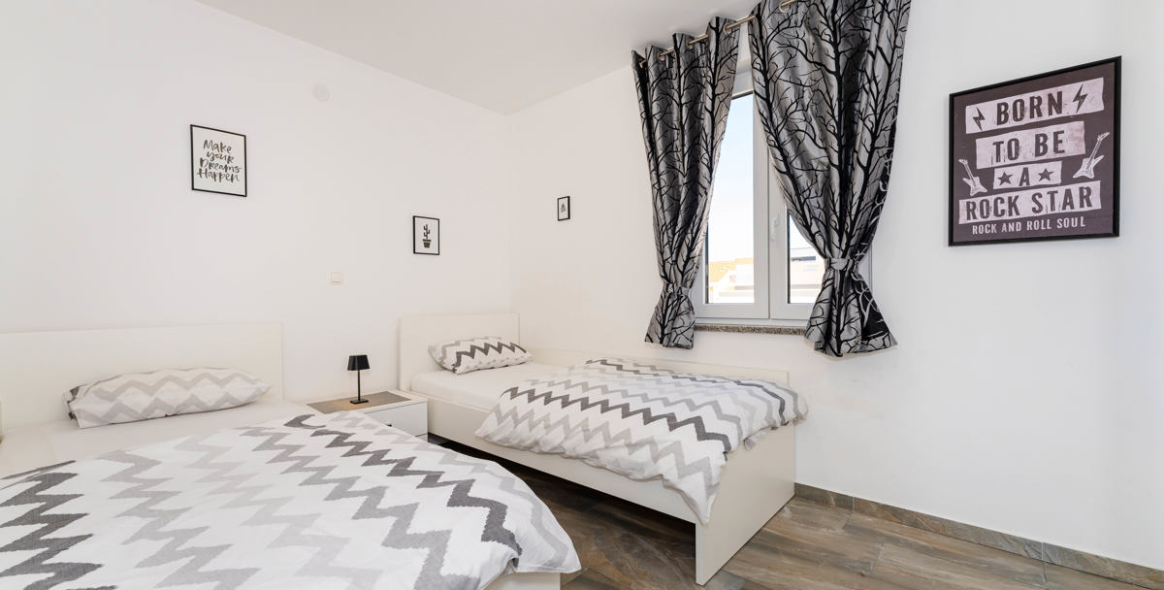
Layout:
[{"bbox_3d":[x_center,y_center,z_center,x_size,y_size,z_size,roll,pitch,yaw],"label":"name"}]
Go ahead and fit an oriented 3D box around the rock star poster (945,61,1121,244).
[{"bbox_3d":[1.692,-0.511,1.720,0.457,0.621,0.023,0,0,41],"label":"rock star poster"}]

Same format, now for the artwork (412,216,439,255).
[{"bbox_3d":[-1.090,-0.414,3.191,0.018,0.254,0.198,0,0,41],"label":"artwork"}]

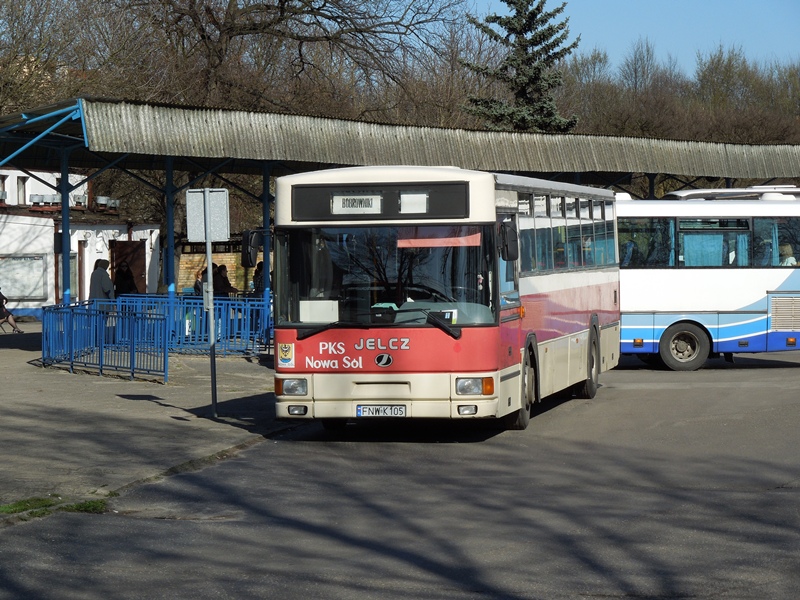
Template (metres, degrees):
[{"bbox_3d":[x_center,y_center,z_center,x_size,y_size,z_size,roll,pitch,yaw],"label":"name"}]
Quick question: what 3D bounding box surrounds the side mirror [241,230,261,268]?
[{"bbox_3d":[-1.607,-0.546,29.616,0.200,0.400,0.150,0,1,20],"label":"side mirror"}]

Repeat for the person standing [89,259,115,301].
[{"bbox_3d":[-6.186,0.062,57.001,0.420,1.750,0.540,-2,2,-41],"label":"person standing"}]

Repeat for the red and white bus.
[{"bbox_3d":[0.944,-0.095,35.194,2.460,3.000,12.100,-1,1,11],"label":"red and white bus"}]

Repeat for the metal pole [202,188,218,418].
[{"bbox_3d":[-2.213,0.038,32.326,0.065,2.700,0.065,-2,1,11],"label":"metal pole"}]

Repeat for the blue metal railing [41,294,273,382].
[{"bbox_3d":[-4.292,0.584,47.612,4.000,1.040,12.000,-1,1,-5],"label":"blue metal railing"}]

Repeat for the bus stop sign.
[{"bbox_3d":[-2.261,-0.996,32.354,0.490,0.620,0.050,-2,1,11],"label":"bus stop sign"}]

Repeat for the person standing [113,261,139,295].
[{"bbox_3d":[-5.899,0.032,59.000,0.500,1.720,0.380,-1,1,11],"label":"person standing"}]

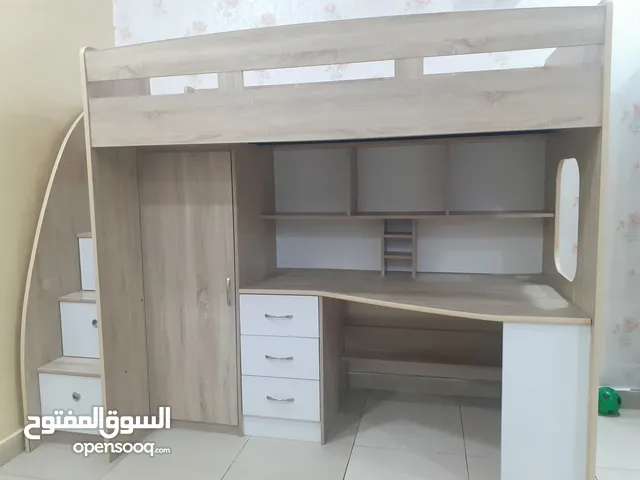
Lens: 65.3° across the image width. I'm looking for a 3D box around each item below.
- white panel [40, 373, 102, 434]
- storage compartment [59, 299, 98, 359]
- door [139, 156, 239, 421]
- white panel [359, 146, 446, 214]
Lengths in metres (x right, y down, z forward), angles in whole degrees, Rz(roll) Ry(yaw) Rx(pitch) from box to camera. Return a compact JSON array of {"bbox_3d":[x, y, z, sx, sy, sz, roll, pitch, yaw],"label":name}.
[{"bbox_3d":[-1.120,0.763,2.328,0.401,0.271,0.020,0,6,13],"label":"white panel"},{"bbox_3d":[-1.078,0.436,2.604,0.401,0.281,0.270,0,6,13],"label":"storage compartment"},{"bbox_3d":[-0.635,0.242,2.419,0.482,1.329,0.022,0,6,13],"label":"door"},{"bbox_3d":[0.442,-0.332,2.705,0.476,0.363,0.015,0,6,13],"label":"white panel"}]

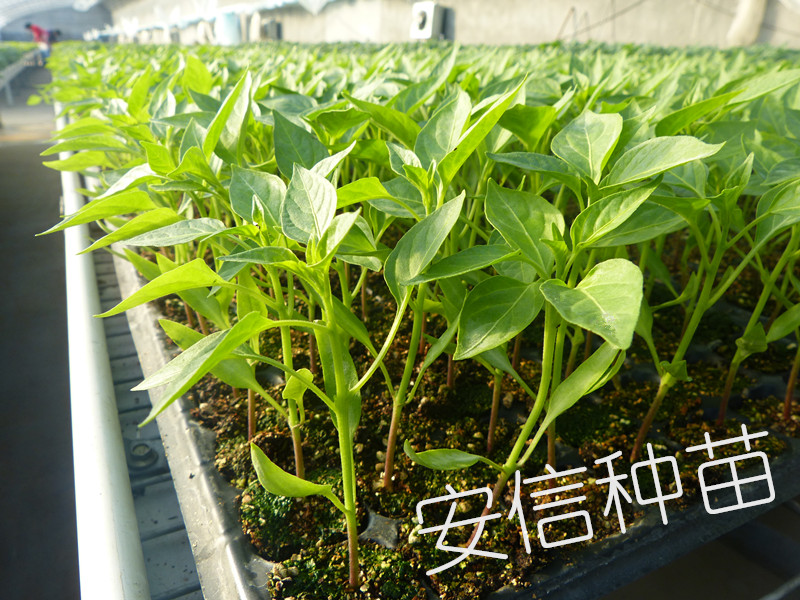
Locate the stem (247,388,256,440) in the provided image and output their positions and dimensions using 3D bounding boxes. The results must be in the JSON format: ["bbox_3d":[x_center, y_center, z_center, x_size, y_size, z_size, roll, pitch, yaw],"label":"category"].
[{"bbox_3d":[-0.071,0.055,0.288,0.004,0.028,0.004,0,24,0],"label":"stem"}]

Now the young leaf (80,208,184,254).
[{"bbox_3d":[-0.120,-0.031,0.270,0.046,0.010,0.022,-25,38,-31],"label":"young leaf"}]

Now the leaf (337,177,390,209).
[{"bbox_3d":[-0.019,-0.044,0.248,0.035,0.009,0.020,1,24,27],"label":"leaf"}]

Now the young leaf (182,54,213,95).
[{"bbox_3d":[-0.151,-0.168,0.447,0.020,0.007,0.040,-20,69,-6],"label":"young leaf"}]

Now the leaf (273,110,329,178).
[{"bbox_3d":[-0.035,-0.054,0.211,0.019,0.006,0.036,-20,65,-11],"label":"leaf"}]

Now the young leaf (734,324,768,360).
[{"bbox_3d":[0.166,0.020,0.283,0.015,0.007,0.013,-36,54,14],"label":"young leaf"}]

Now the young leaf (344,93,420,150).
[{"bbox_3d":[-0.006,-0.065,0.217,0.034,0.006,0.017,32,-23,-13],"label":"young leaf"}]

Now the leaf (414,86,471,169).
[{"bbox_3d":[0.013,-0.054,0.186,0.019,0.006,0.030,7,66,4],"label":"leaf"}]

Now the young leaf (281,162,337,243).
[{"bbox_3d":[-0.026,-0.027,0.167,0.015,0.005,0.026,-15,70,-7],"label":"young leaf"}]

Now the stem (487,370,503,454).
[{"bbox_3d":[0.038,0.046,0.243,0.003,0.038,0.003,2,23,0],"label":"stem"}]

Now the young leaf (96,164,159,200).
[{"bbox_3d":[-0.137,-0.059,0.301,0.036,0.008,0.020,-36,49,-30],"label":"young leaf"}]

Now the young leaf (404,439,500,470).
[{"bbox_3d":[0.015,0.047,0.180,0.028,0.006,0.011,9,24,0],"label":"young leaf"}]

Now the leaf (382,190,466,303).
[{"bbox_3d":[0.008,-0.018,0.207,0.021,0.008,0.045,18,68,32],"label":"leaf"}]

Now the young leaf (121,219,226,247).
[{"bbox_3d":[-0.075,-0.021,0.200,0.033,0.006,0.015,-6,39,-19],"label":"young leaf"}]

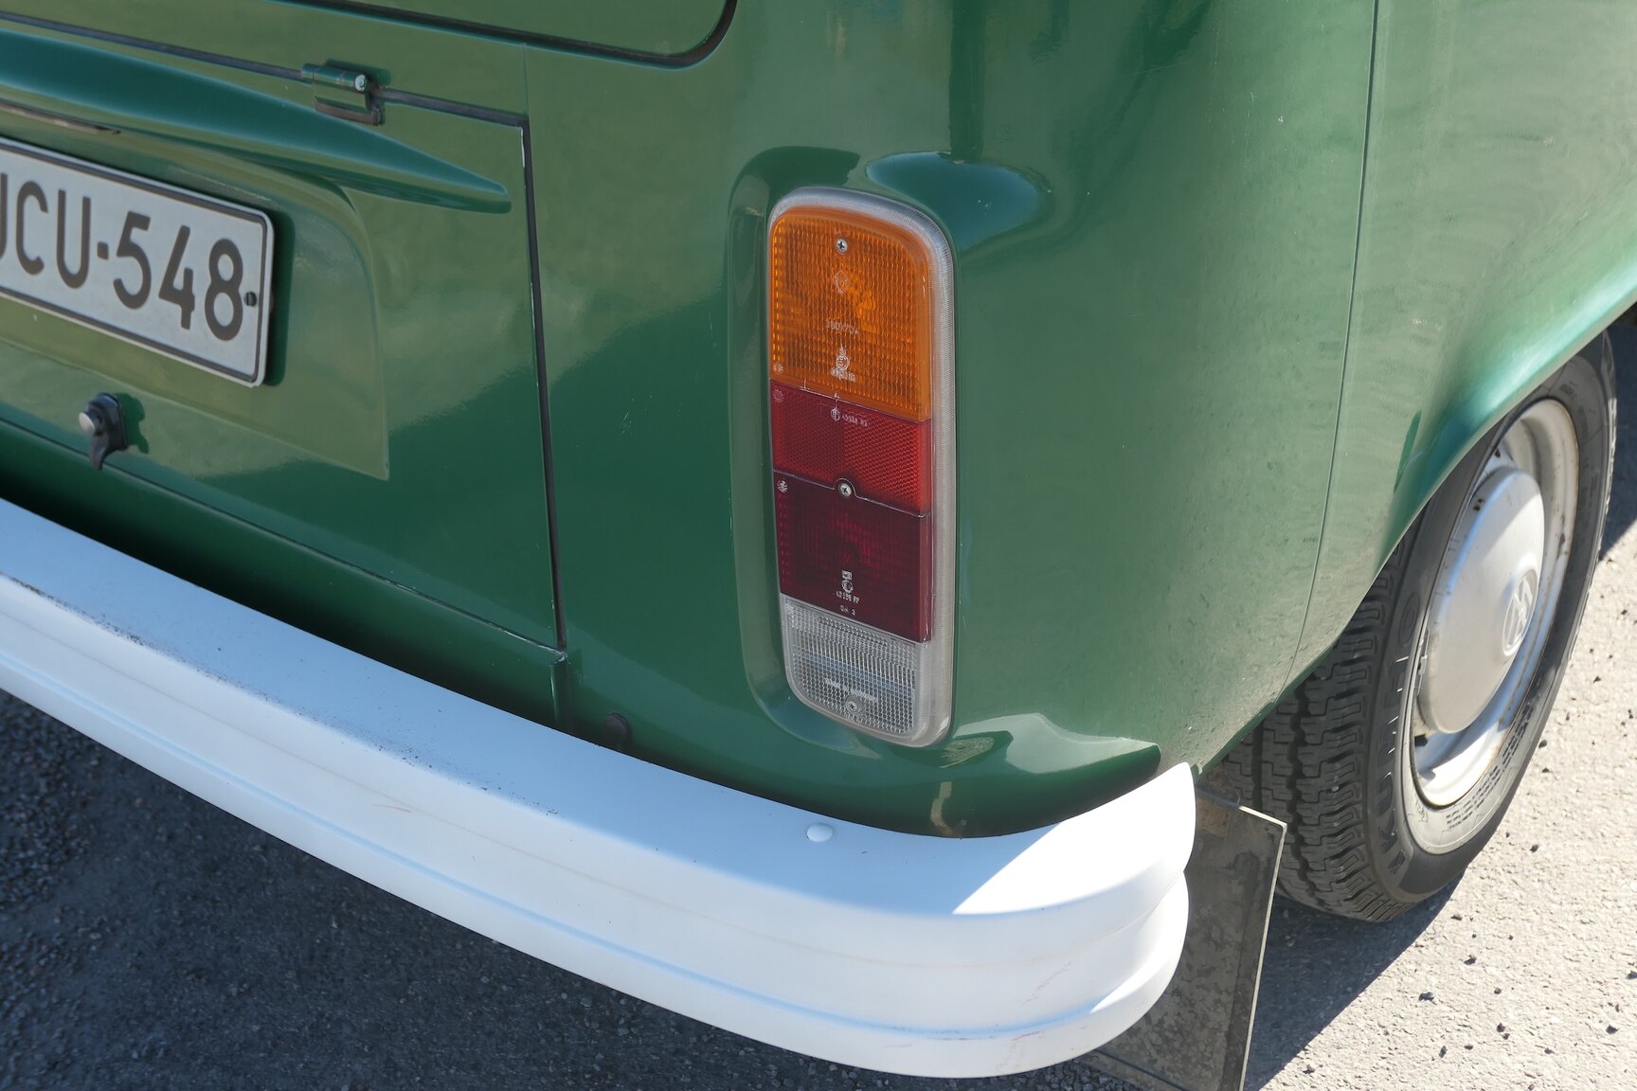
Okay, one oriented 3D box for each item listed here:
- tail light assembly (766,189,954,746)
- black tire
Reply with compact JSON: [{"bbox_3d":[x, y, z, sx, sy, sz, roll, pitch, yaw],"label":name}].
[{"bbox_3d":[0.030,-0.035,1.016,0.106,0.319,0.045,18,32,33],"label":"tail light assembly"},{"bbox_3d":[0.572,0.034,1.778,0.187,0.642,0.645,18,30,35],"label":"black tire"}]

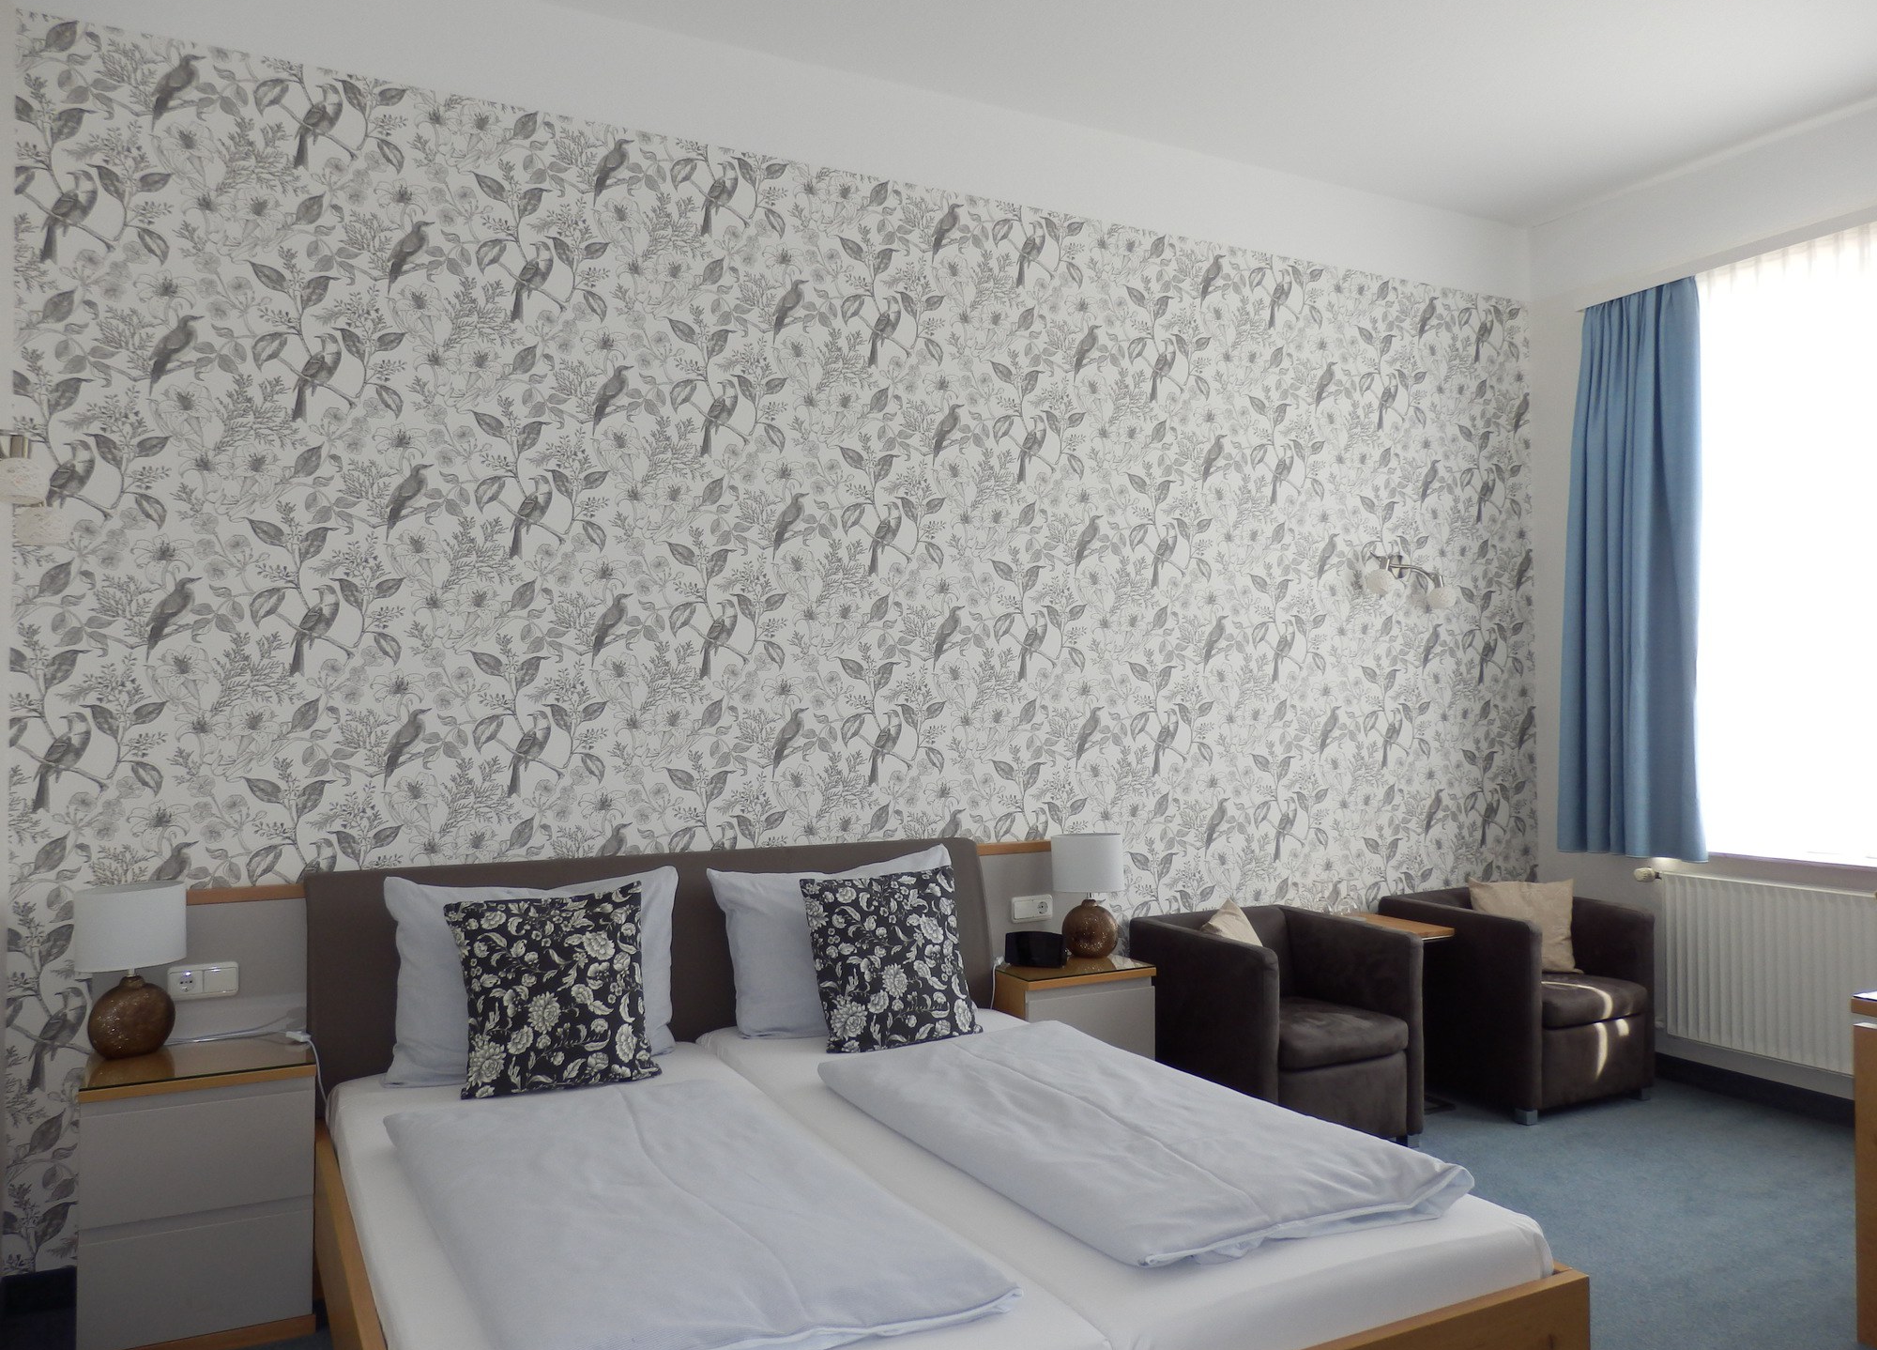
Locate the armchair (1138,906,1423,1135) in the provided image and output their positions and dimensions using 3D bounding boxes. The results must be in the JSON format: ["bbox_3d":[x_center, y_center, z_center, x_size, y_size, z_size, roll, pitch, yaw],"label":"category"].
[{"bbox_3d":[1.068,1.140,4.341,0.660,0.680,0.635,1,-2,-28],"label":"armchair"}]

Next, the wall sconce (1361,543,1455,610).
[{"bbox_3d":[1.763,-0.354,5.090,0.430,0.200,0.145,1,-2,-28],"label":"wall sconce"}]

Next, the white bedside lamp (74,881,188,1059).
[{"bbox_3d":[-1.839,0.677,3.090,0.217,0.382,0.217,1,-2,-28],"label":"white bedside lamp"}]

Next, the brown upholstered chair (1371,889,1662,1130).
[{"bbox_3d":[2.058,1.149,4.861,0.670,0.682,0.635,1,-2,-28],"label":"brown upholstered chair"}]

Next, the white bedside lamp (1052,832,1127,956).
[{"bbox_3d":[0.475,0.702,4.306,0.218,0.380,0.218,0,-1,0],"label":"white bedside lamp"}]

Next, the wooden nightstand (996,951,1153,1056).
[{"bbox_3d":[0.382,1.181,4.146,0.452,0.592,0.360,1,-2,-28],"label":"wooden nightstand"}]

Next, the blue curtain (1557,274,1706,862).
[{"bbox_3d":[2.559,-0.369,5.037,0.120,2.080,0.580,1,-2,-28],"label":"blue curtain"}]

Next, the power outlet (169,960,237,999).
[{"bbox_3d":[-1.753,0.734,3.238,0.150,0.081,0.018,1,-2,-28],"label":"power outlet"}]

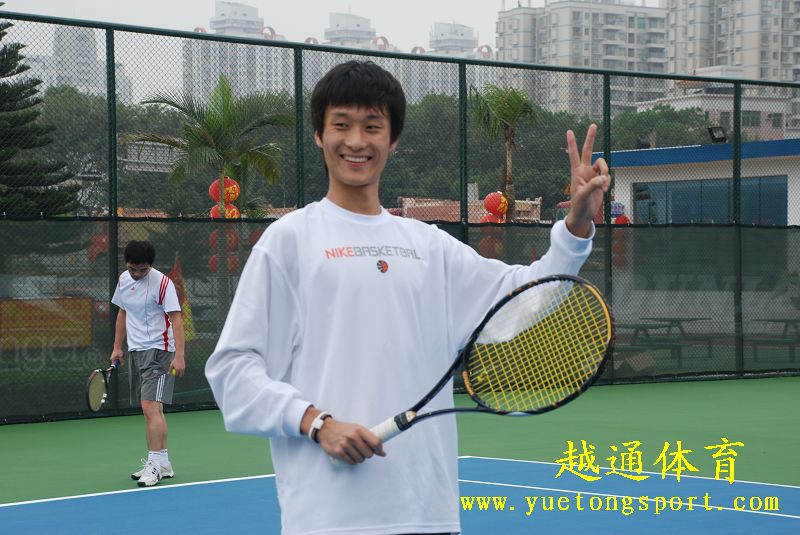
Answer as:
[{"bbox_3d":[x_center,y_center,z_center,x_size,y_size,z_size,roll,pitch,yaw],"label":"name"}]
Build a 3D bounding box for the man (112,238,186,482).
[{"bbox_3d":[-1.727,0.662,14.200,0.540,1.680,0.420,0,0,40],"label":"man"}]

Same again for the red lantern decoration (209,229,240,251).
[{"bbox_3d":[-3.394,-0.532,40.000,0.600,0.460,0.600,0,0,0],"label":"red lantern decoration"}]

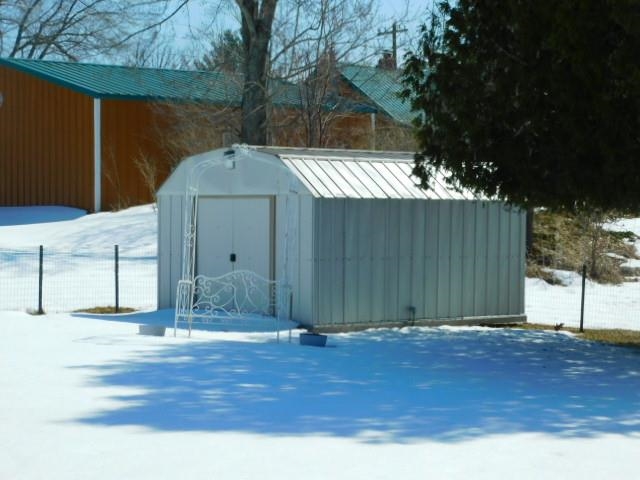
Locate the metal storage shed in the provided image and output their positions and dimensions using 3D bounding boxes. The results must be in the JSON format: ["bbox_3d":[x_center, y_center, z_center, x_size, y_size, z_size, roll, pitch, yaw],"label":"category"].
[{"bbox_3d":[0.330,-0.095,22.879,4.072,2.299,3.070,-1,2,-44],"label":"metal storage shed"}]

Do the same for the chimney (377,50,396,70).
[{"bbox_3d":[2.788,-7.426,70.000,0.550,0.950,0.550,-1,2,-44],"label":"chimney"}]

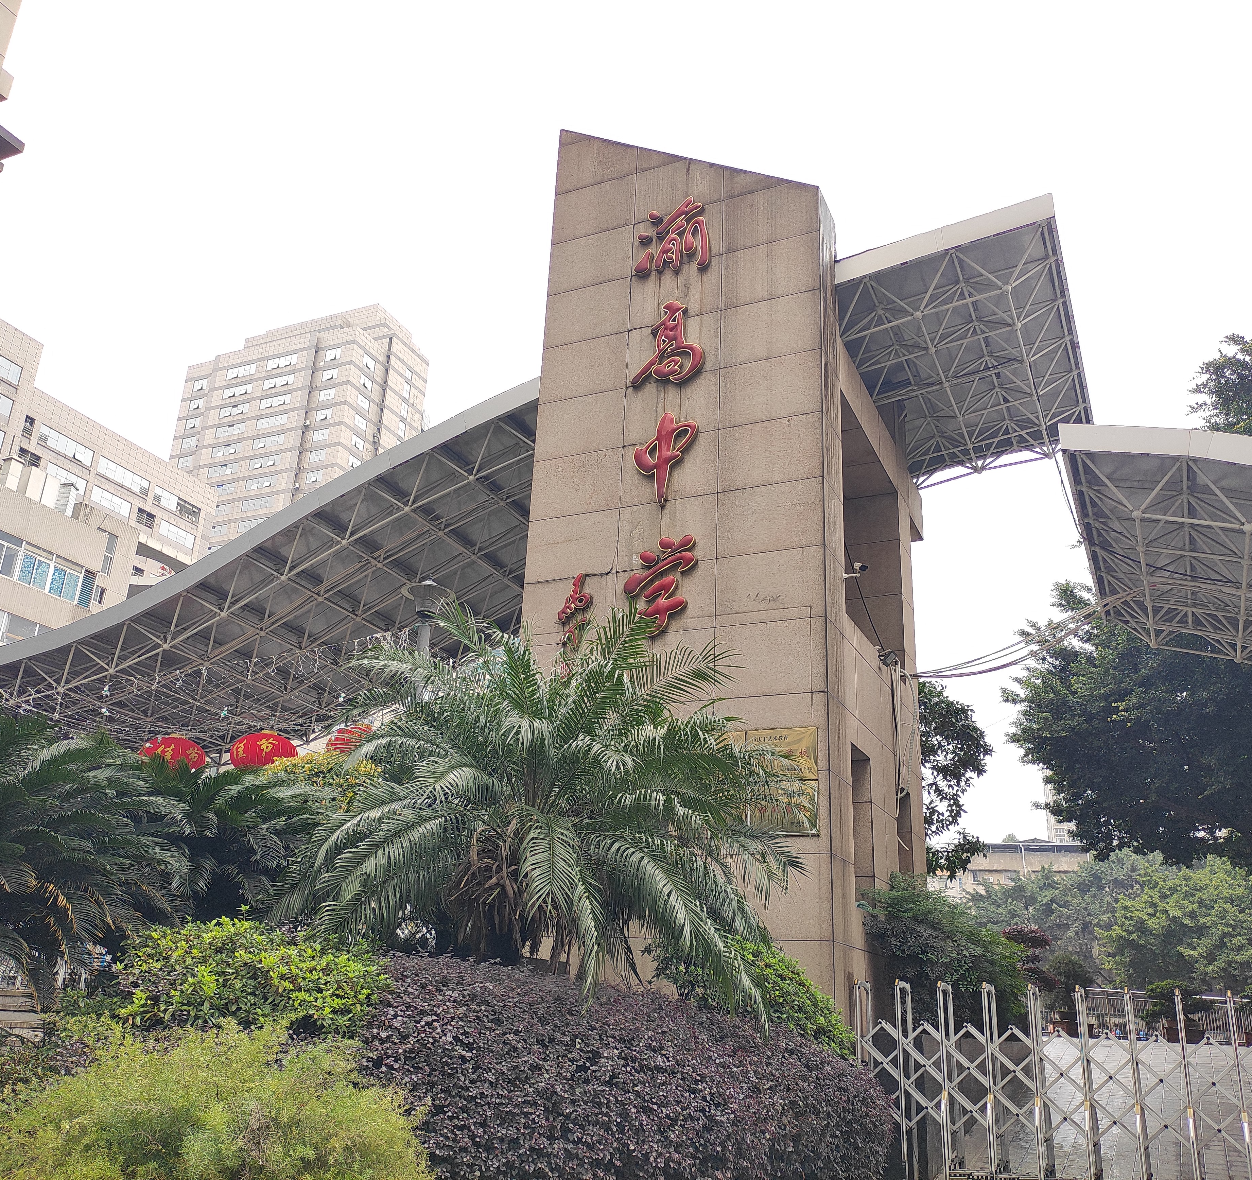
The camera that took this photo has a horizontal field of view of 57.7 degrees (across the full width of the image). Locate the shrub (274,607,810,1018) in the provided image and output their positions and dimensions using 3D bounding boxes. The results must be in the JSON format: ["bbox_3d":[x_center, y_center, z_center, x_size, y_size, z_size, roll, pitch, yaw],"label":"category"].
[{"bbox_3d":[-0.724,1.931,9.500,4.300,3.650,4.200,-7,-22,24],"label":"shrub"}]

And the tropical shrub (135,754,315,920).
[{"bbox_3d":[-4.263,2.919,12.000,2.100,2.600,2.100,-7,-22,24],"label":"tropical shrub"}]

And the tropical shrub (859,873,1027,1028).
[{"bbox_3d":[3.841,4.115,12.817,1.500,1.950,2.600,-7,-22,24],"label":"tropical shrub"}]

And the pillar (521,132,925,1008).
[{"bbox_3d":[1.447,0.044,14.685,3.630,12.420,4.620,-7,-22,24],"label":"pillar"}]

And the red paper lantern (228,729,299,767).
[{"bbox_3d":[-5.742,2.608,18.000,1.050,0.780,1.050,-7,-22,24],"label":"red paper lantern"}]

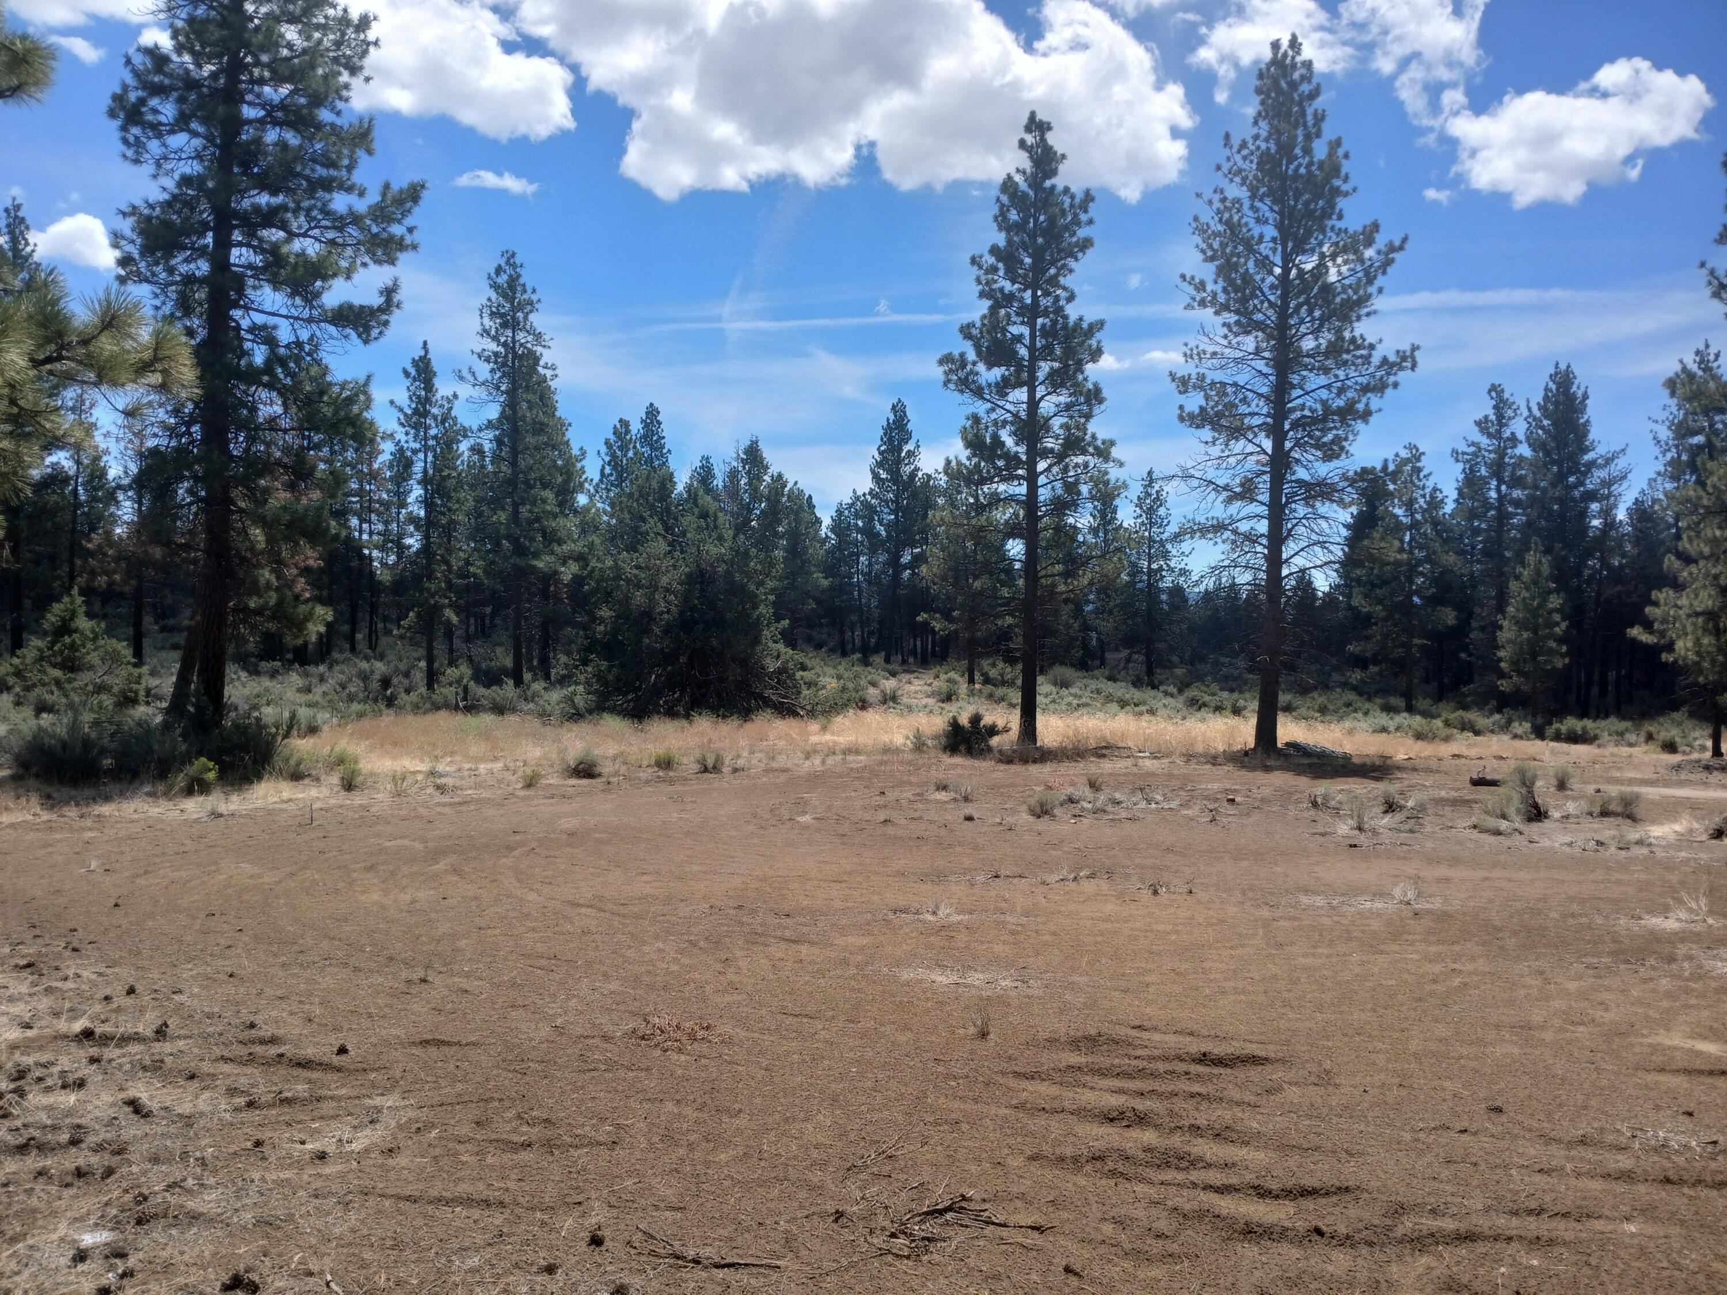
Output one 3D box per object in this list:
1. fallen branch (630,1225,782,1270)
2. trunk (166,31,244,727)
[{"bbox_3d":[-0.415,1.575,3.420,0.430,0.045,0.140,1,0,26],"label":"fallen branch"},{"bbox_3d":[-12.182,-4.905,24.000,1.100,13.100,0.750,1,0,0],"label":"trunk"}]

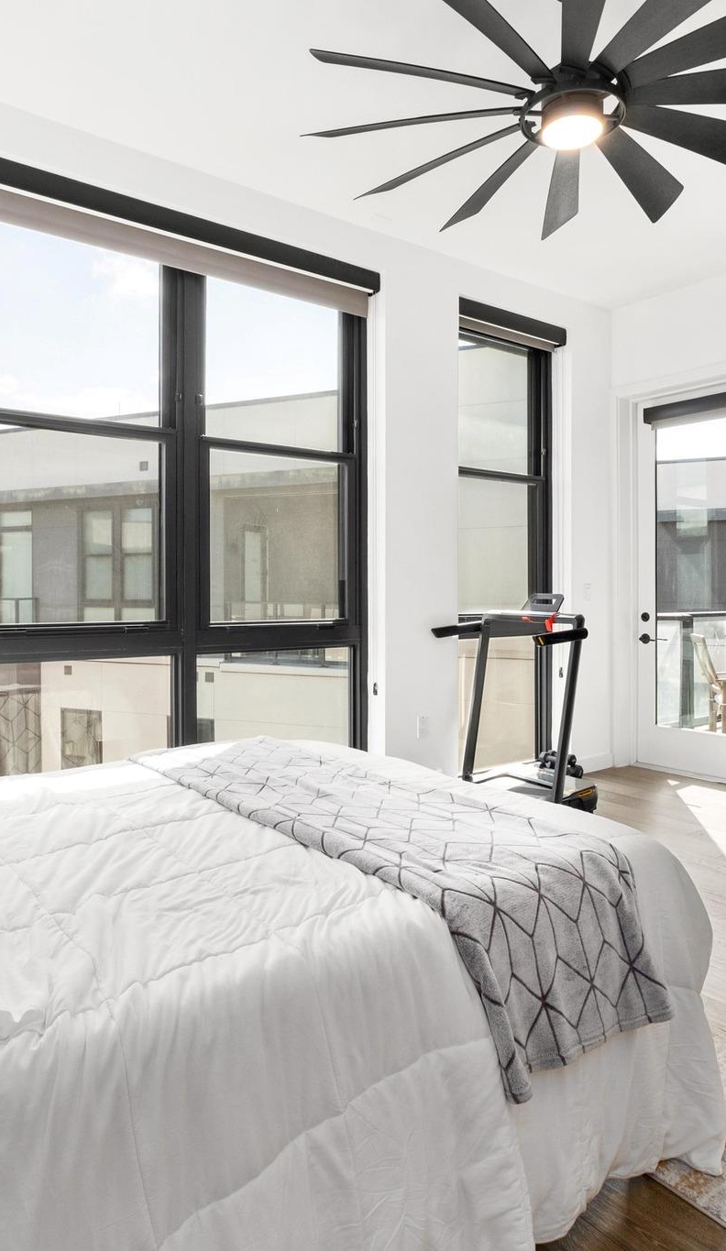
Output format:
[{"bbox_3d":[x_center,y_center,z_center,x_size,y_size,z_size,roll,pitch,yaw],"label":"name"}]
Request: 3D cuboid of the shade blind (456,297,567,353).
[{"bbox_3d":[0.903,-1.766,4.763,0.979,0.204,0.102,-1,2,-37],"label":"shade blind"}]

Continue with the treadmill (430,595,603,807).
[{"bbox_3d":[0.616,0.422,4.160,1.224,1.173,0.694,-1,2,-37],"label":"treadmill"}]

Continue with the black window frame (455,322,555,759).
[{"bbox_3d":[0.838,-0.456,4.900,0.969,2.713,0.122,-1,2,-37],"label":"black window frame"}]

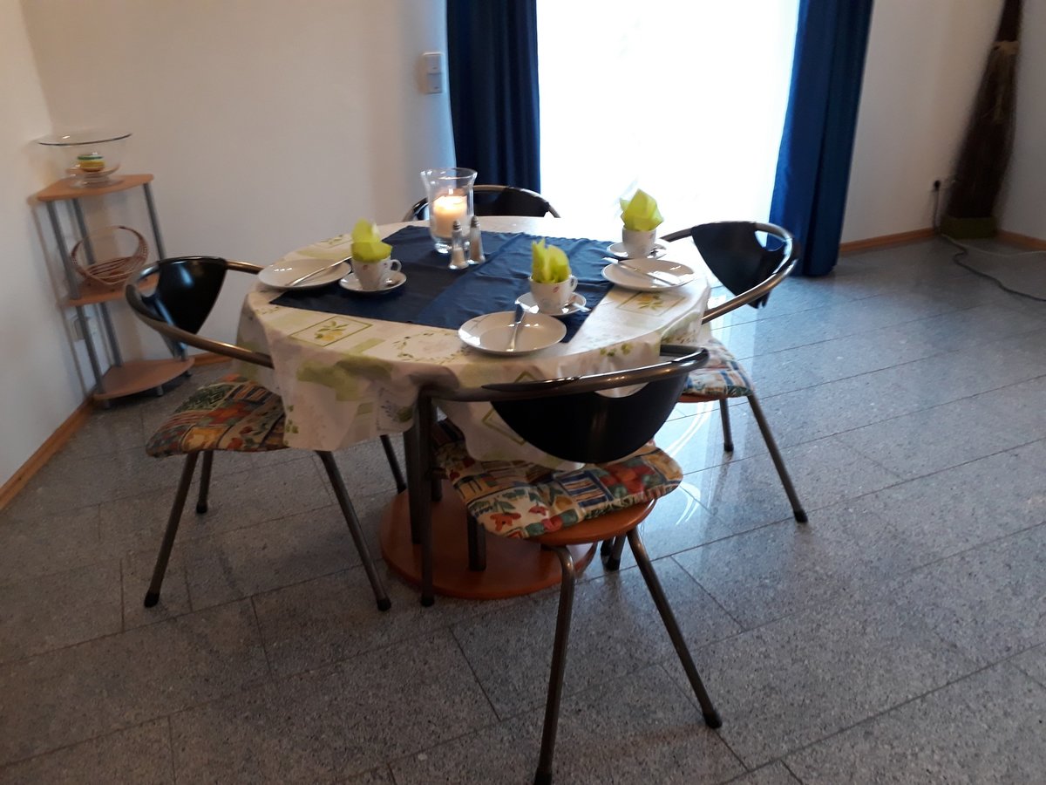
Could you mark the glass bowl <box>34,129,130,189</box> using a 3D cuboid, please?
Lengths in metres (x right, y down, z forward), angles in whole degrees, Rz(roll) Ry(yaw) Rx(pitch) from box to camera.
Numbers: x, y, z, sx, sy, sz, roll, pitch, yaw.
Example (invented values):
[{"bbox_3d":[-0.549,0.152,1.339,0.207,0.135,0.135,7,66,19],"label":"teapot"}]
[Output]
[{"bbox_3d":[-1.449,-0.773,2.724,0.290,0.145,0.290,-14,29,-24],"label":"glass bowl"}]

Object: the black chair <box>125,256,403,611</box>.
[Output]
[{"bbox_3d":[-0.638,0.060,2.009,0.590,0.790,0.530,-2,26,-3],"label":"black chair"}]

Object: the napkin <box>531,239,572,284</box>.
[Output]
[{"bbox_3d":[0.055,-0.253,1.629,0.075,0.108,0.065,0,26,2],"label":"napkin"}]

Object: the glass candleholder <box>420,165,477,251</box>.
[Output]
[{"bbox_3d":[-0.184,-0.459,2.071,0.141,0.193,0.141,-1,26,0],"label":"glass candleholder"}]

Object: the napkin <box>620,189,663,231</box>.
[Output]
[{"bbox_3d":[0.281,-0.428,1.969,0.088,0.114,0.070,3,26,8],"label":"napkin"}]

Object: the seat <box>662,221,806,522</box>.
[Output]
[{"bbox_3d":[0.425,-0.038,2.146,0.585,0.780,0.540,-8,27,-14],"label":"seat"}]

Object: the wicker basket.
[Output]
[{"bbox_3d":[-1.444,-0.474,2.854,0.250,0.200,0.180,-12,29,-21],"label":"wicker basket"}]

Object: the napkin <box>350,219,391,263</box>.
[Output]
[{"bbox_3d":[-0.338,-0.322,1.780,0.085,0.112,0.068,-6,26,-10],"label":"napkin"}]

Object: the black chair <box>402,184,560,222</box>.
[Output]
[{"bbox_3d":[-0.116,-0.195,2.502,0.530,0.790,0.590,-3,27,-4],"label":"black chair"}]

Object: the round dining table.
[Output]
[{"bbox_3d":[-0.090,0.039,2.067,1.090,0.728,1.090,-1,26,0],"label":"round dining table"}]

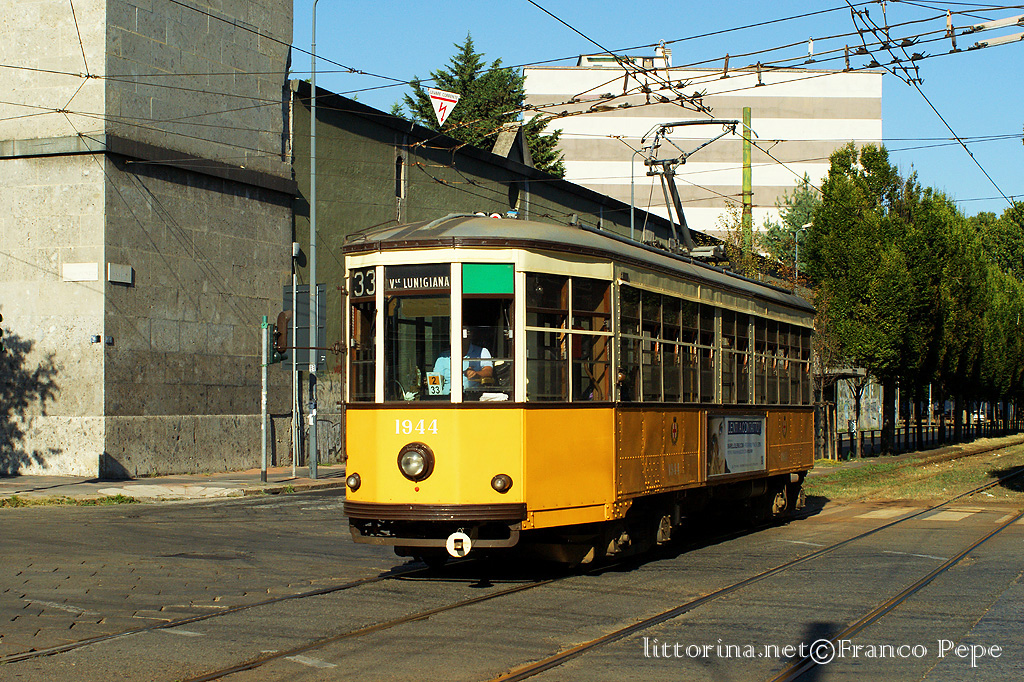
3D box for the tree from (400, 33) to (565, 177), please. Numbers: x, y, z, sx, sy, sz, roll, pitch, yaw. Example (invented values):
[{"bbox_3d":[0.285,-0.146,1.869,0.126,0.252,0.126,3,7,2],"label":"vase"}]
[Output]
[{"bbox_3d":[-1.252,-3.928,67.929,7.400,16.600,7.400,-1,-3,21],"label":"tree"}]

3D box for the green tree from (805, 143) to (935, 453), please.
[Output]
[{"bbox_3d":[12.293,-1.502,58.505,4.800,10.900,4.800,-1,-3,21],"label":"green tree"}]

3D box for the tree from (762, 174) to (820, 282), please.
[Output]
[{"bbox_3d":[17.472,-2.045,103.853,5.600,15.800,5.600,-1,-3,21],"label":"tree"}]

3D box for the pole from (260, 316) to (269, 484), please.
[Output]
[{"bbox_3d":[-4.934,1.161,34.051,0.120,3.320,0.120,-1,-3,21],"label":"pole"}]

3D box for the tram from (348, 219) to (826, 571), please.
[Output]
[{"bbox_3d":[1.567,0.716,20.550,2.380,3.300,13.250,-1,-3,21],"label":"tram"}]

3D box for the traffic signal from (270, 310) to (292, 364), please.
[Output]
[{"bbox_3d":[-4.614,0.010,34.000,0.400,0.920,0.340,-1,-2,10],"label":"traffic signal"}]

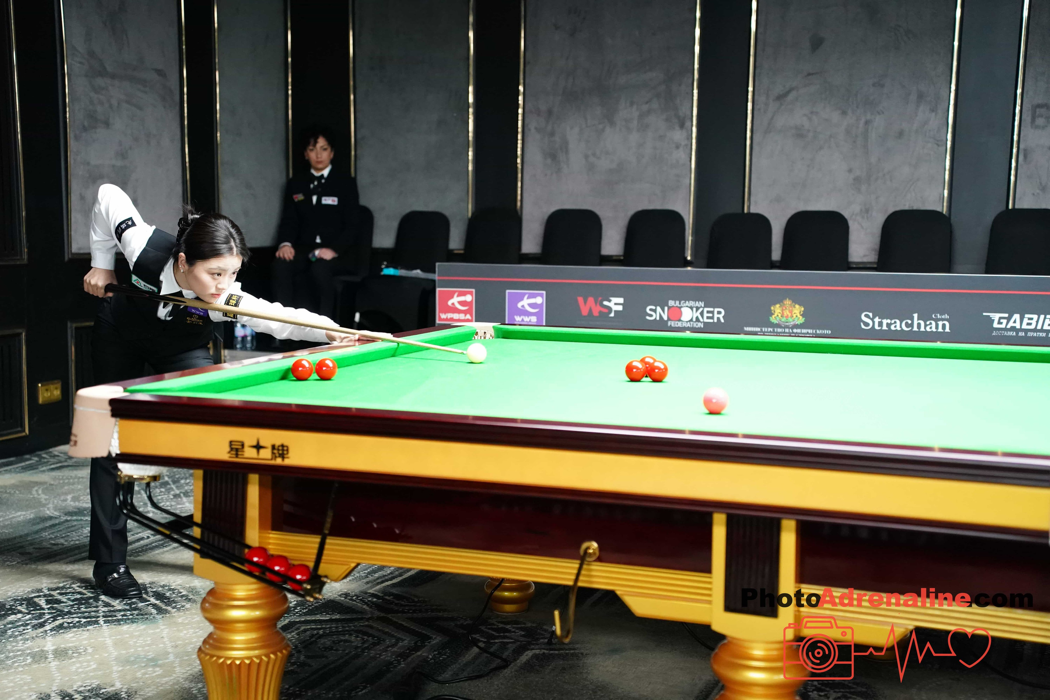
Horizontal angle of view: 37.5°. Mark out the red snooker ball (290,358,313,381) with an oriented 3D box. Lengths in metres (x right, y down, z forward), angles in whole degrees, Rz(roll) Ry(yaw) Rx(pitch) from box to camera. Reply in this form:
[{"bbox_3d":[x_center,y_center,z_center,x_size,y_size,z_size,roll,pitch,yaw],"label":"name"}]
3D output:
[{"bbox_3d":[-0.533,0.047,3.700,0.052,0.052,0.052,1,6,0],"label":"red snooker ball"}]

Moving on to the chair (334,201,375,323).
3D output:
[{"bbox_3d":[-1.100,-0.374,8.785,0.430,0.900,0.520,2,6,15],"label":"chair"}]

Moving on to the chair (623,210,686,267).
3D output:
[{"bbox_3d":[0.672,-0.310,8.794,0.460,0.970,0.560,3,6,21],"label":"chair"}]

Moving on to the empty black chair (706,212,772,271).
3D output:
[{"bbox_3d":[1.052,-0.249,7.940,0.430,0.900,0.520,3,6,20],"label":"empty black chair"}]

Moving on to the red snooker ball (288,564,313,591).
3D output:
[{"bbox_3d":[-0.440,0.446,3.030,0.052,0.052,0.052,1,6,0],"label":"red snooker ball"}]

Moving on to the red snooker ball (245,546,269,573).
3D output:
[{"bbox_3d":[-0.531,0.417,3.070,0.052,0.052,0.052,1,6,0],"label":"red snooker ball"}]

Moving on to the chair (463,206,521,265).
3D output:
[{"bbox_3d":[-0.256,-0.342,8.640,0.430,0.900,0.520,3,6,20],"label":"chair"}]

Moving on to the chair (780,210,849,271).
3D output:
[{"bbox_3d":[1.406,-0.242,7.740,0.430,0.900,0.520,3,6,20],"label":"chair"}]

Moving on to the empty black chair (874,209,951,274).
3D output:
[{"bbox_3d":[1.850,-0.226,7.490,0.430,0.900,0.520,3,6,20],"label":"empty black chair"}]

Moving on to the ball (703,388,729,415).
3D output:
[{"bbox_3d":[0.396,0.105,3.200,0.052,0.052,0.052,1,6,0],"label":"ball"}]

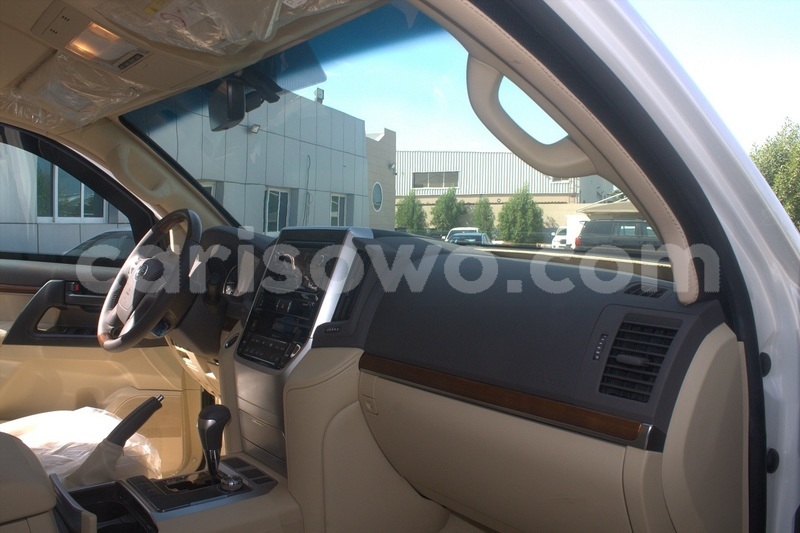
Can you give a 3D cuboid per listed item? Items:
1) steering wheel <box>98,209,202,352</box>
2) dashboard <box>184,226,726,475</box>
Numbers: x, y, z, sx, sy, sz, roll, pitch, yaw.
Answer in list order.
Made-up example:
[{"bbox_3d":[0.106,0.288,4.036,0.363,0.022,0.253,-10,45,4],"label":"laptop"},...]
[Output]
[{"bbox_3d":[-0.597,0.035,1.512,0.385,0.385,0.110,4,-25,49],"label":"steering wheel"},{"bbox_3d":[-0.084,0.127,1.422,0.510,0.440,1.500,-3,5,-42],"label":"dashboard"}]

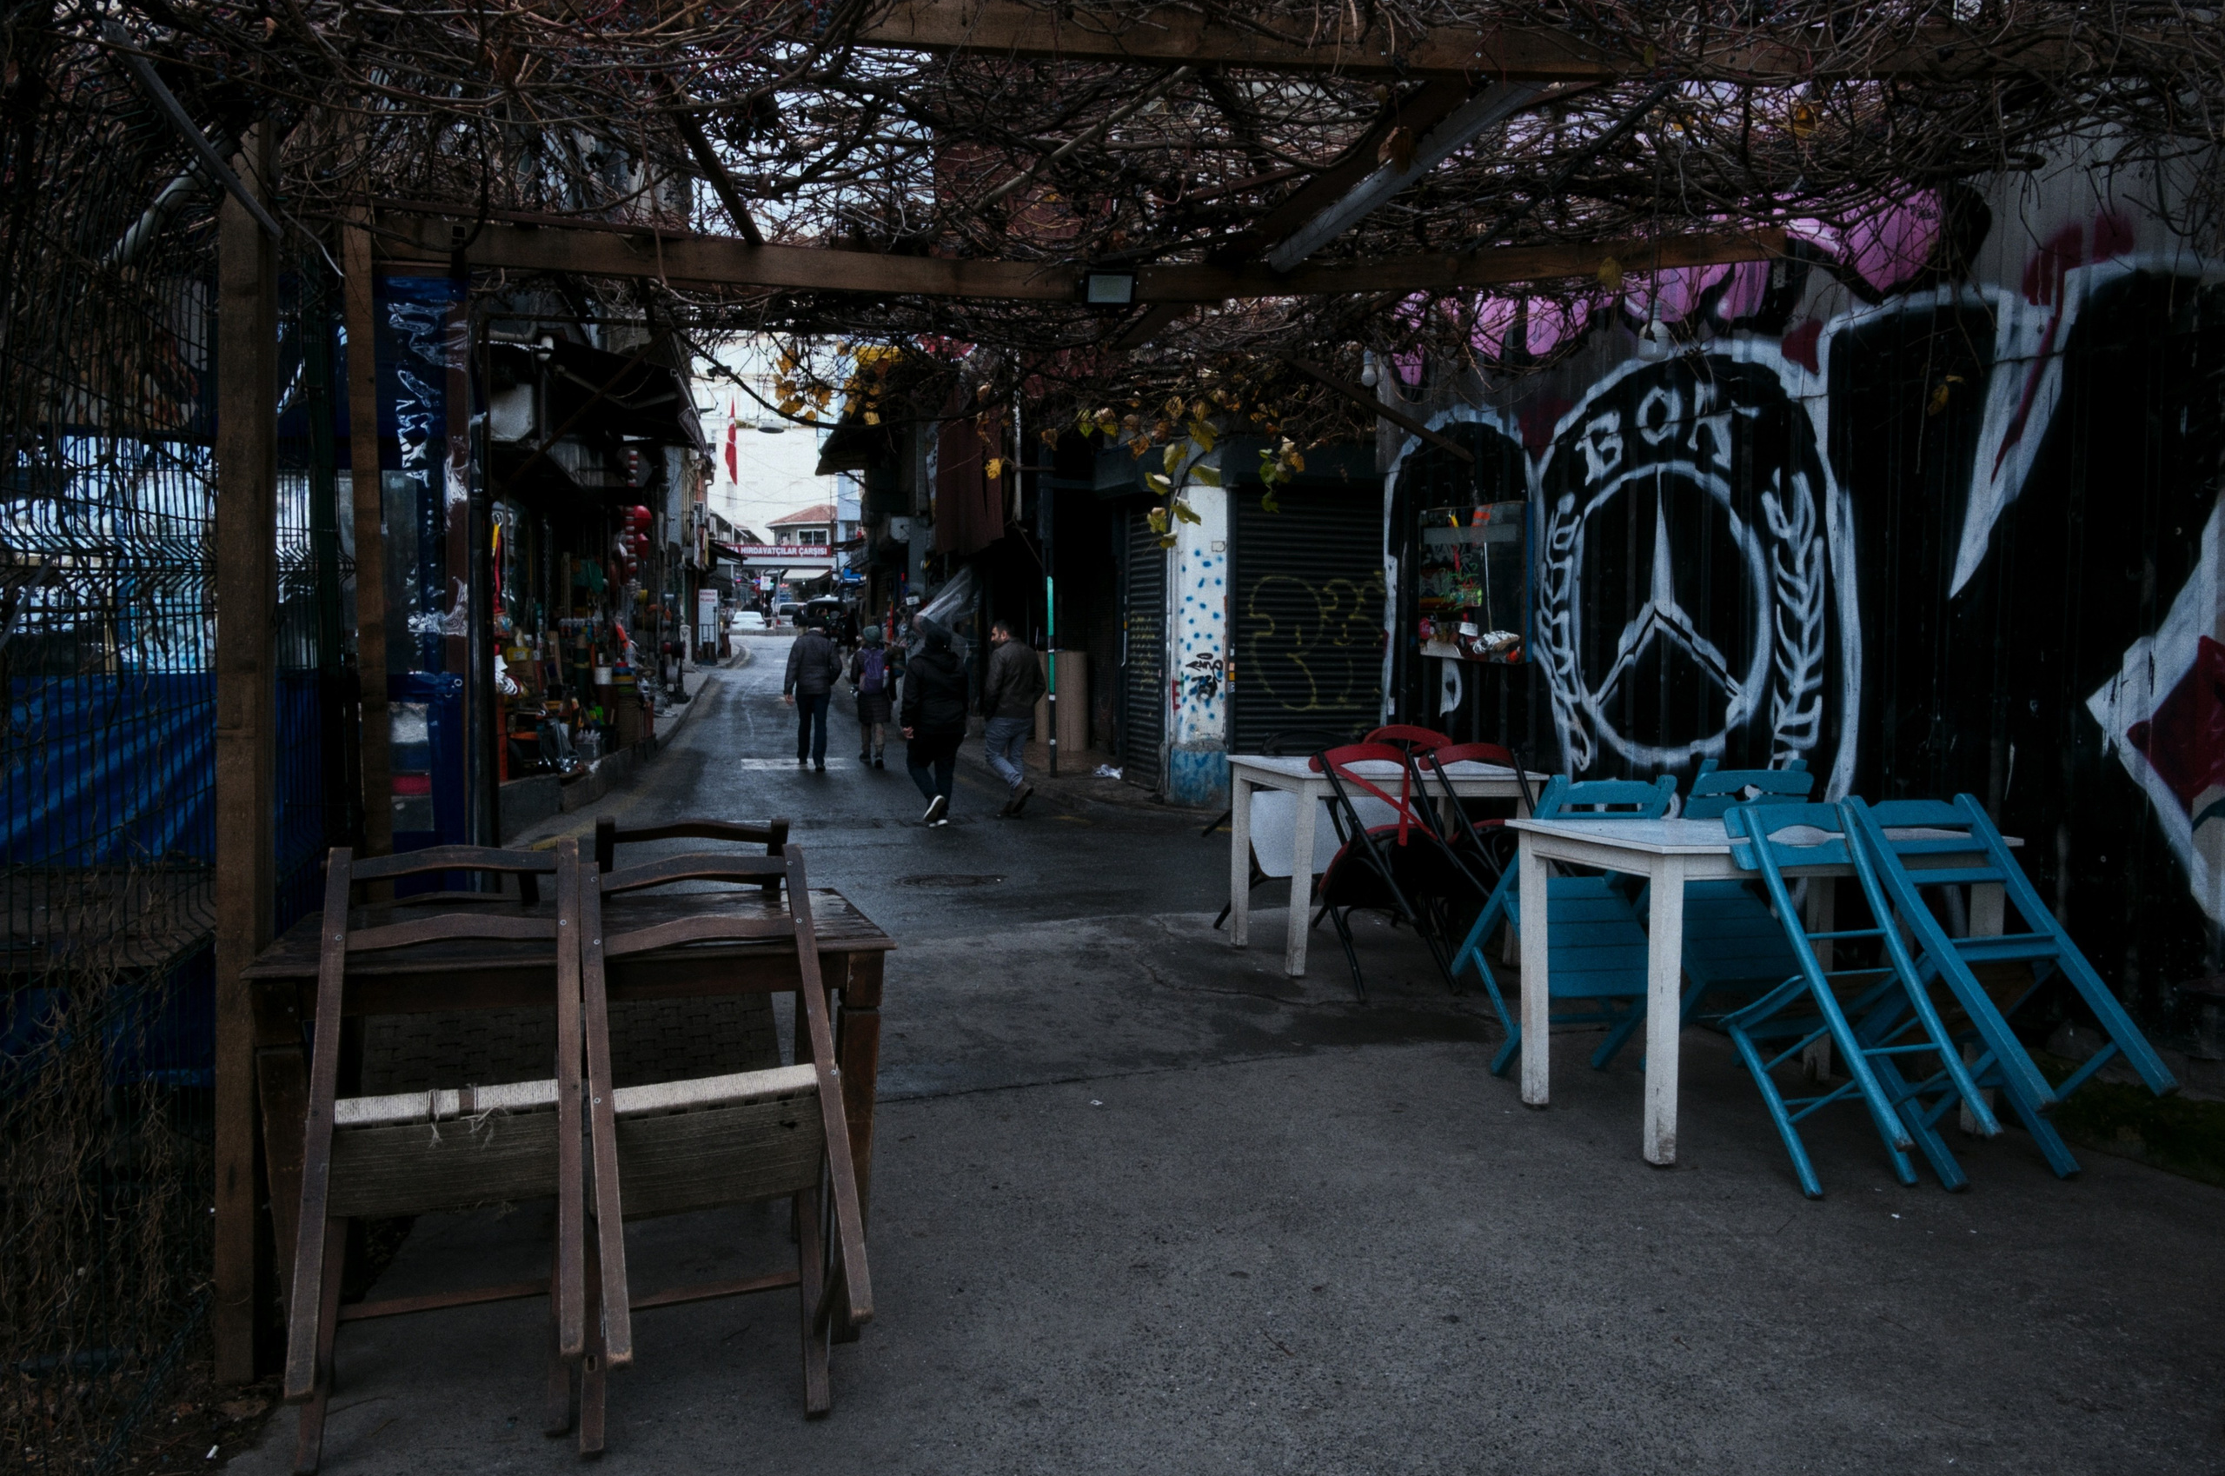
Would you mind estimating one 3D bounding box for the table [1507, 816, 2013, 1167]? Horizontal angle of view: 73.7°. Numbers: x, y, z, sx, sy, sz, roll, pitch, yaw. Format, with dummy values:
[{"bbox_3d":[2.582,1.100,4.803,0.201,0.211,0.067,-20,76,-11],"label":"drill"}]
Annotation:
[{"bbox_3d":[1.683,0.620,3.908,1.075,0.758,0.665,0,3,-17],"label":"table"}]

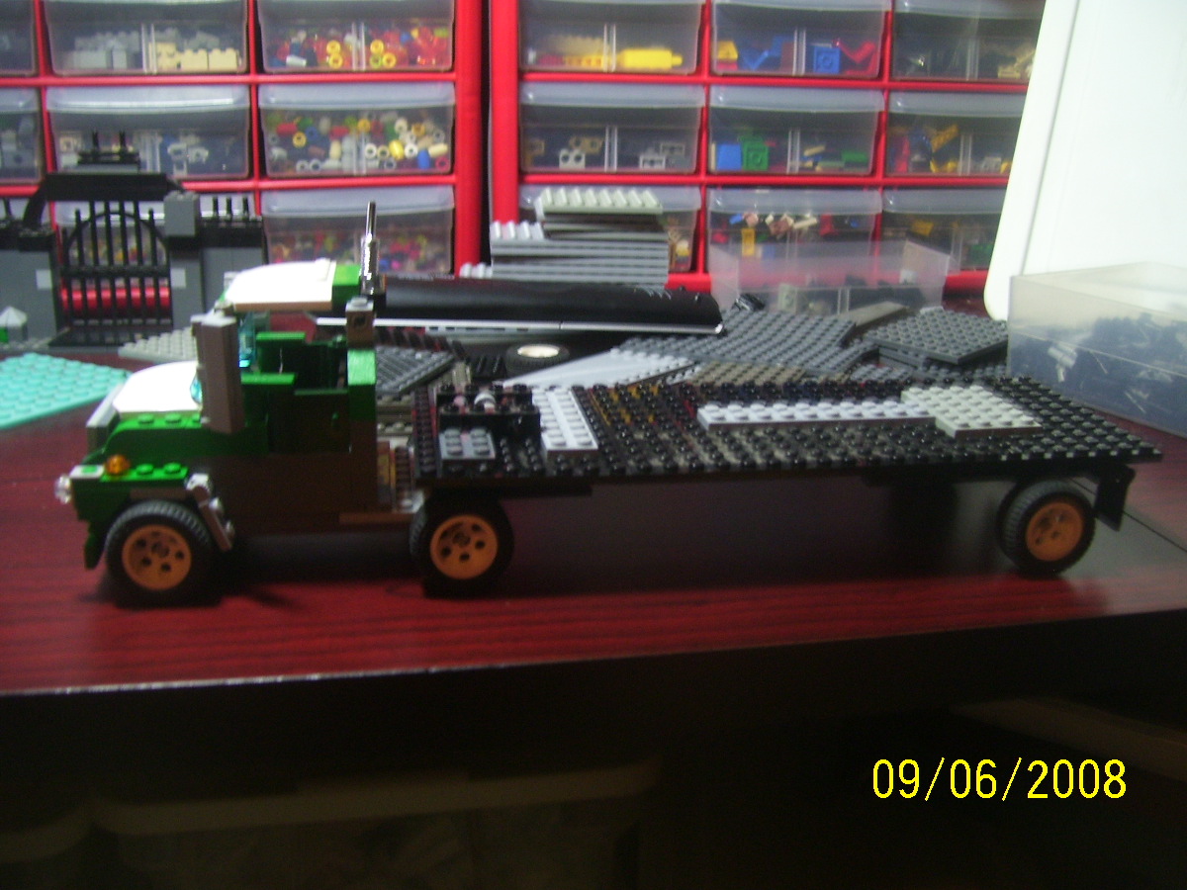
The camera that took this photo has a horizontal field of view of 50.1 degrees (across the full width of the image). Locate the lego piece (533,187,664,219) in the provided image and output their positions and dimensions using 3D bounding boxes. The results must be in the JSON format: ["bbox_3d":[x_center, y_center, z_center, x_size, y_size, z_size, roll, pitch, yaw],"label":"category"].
[{"bbox_3d":[0.003,-0.136,0.703,0.064,0.005,0.064,1,18,-3],"label":"lego piece"}]

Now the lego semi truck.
[{"bbox_3d":[0.008,-0.021,0.419,0.345,0.111,0.097,-1,18,-8],"label":"lego semi truck"}]

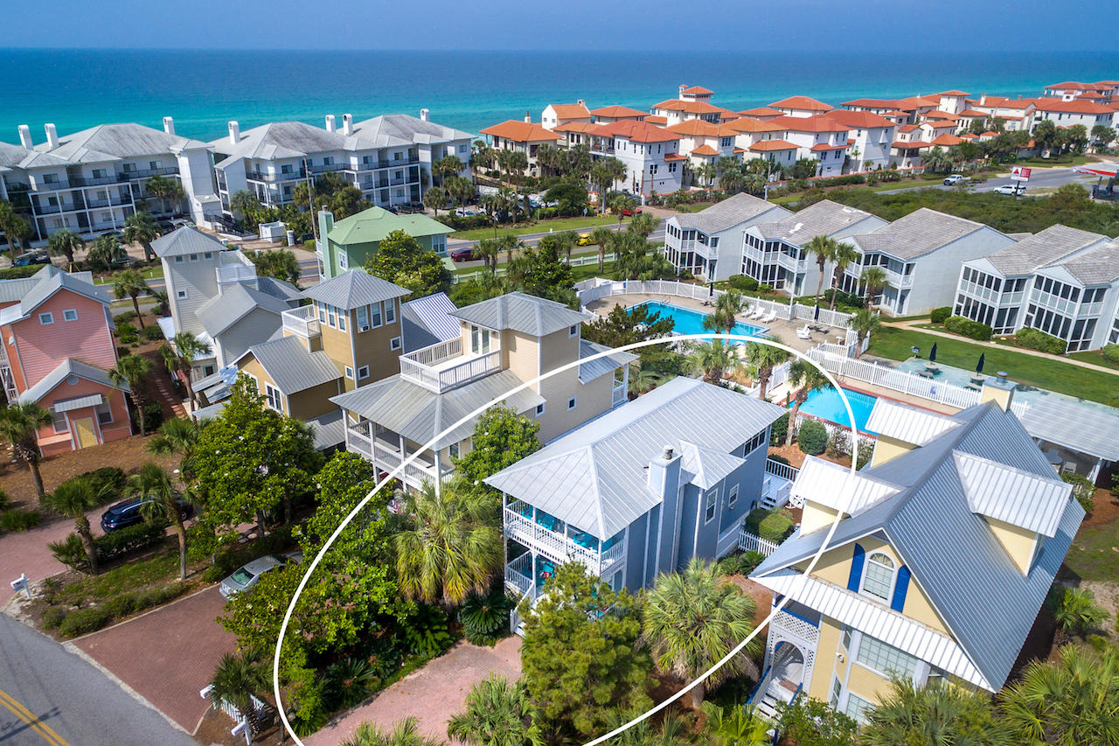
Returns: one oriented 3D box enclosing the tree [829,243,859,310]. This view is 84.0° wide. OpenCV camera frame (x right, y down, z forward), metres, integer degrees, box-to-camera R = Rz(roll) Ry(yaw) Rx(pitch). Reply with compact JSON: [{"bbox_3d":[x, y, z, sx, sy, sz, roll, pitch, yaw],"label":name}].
[{"bbox_3d":[29.702,-9.891,65.589,2.892,7.399,2.504,0,25,0],"label":"tree"}]

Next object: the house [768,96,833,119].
[{"bbox_3d":[52.646,-55.308,139.533,13.000,12.000,11.500,-14,30,-27],"label":"house"}]

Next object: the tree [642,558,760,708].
[{"bbox_3d":[5.100,9.900,22.400,4.100,6.200,4.100,0,26,0],"label":"tree"}]

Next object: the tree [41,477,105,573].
[{"bbox_3d":[-22.100,7.000,28.600,2.600,5.400,2.600,0,26,0],"label":"tree"}]

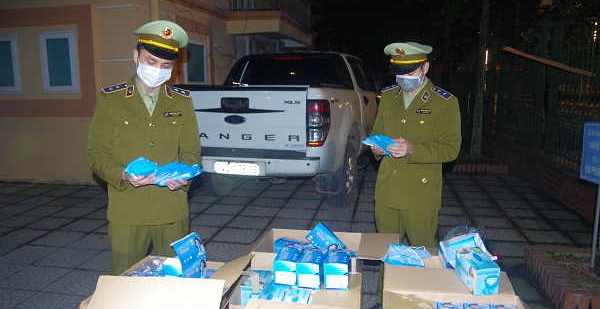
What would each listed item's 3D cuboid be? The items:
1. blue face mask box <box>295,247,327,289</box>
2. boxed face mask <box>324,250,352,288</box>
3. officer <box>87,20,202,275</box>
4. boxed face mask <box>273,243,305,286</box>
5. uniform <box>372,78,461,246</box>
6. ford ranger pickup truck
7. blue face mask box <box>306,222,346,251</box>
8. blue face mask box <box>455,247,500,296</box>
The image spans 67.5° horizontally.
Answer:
[{"bbox_3d":[0.054,0.490,1.941,0.097,0.105,0.178,2,9,13],"label":"blue face mask box"},{"bbox_3d":[0.168,0.487,1.927,0.100,0.100,0.180,1,10,10],"label":"boxed face mask"},{"bbox_3d":[-0.819,0.207,2.425,0.570,1.810,0.440,-4,10,-22],"label":"officer"},{"bbox_3d":[-0.046,0.489,1.987,0.100,0.100,0.180,1,10,10],"label":"boxed face mask"},{"bbox_3d":[0.727,0.270,2.934,0.510,1.450,0.360,7,12,39],"label":"uniform"},{"bbox_3d":[0.059,-0.524,6.775,1.880,1.820,5.350,2,10,14],"label":"ford ranger pickup truck"},{"bbox_3d":[0.126,0.424,2.134,0.180,0.100,0.095,49,7,22],"label":"blue face mask box"},{"bbox_3d":[0.750,0.492,1.905,0.102,0.111,0.191,-4,14,-2],"label":"blue face mask box"}]

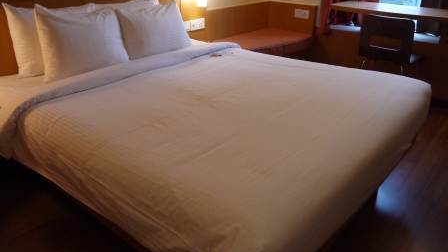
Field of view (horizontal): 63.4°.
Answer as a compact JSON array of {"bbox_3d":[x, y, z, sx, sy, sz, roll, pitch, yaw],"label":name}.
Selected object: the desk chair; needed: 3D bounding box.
[{"bbox_3d":[1.344,-0.504,2.984,0.420,0.780,0.470,20,32,35],"label":"desk chair"}]

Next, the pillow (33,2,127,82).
[{"bbox_3d":[-0.811,-0.494,2.108,0.170,0.390,0.560,3,21,42],"label":"pillow"}]

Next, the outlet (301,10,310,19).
[{"bbox_3d":[0.827,-1.123,3.661,0.084,0.084,0.012,20,32,35],"label":"outlet"}]

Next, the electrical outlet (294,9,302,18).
[{"bbox_3d":[0.764,-1.149,3.707,0.084,0.084,0.012,20,32,35],"label":"electrical outlet"}]

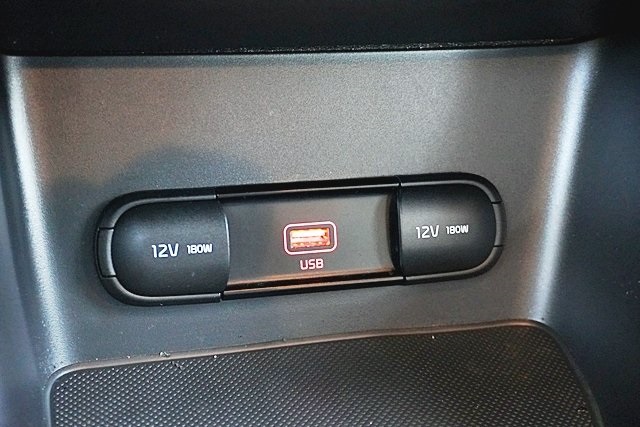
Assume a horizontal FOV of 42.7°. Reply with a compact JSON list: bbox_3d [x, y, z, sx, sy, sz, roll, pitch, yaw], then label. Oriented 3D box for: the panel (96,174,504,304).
[{"bbox_3d":[-0.002,0.008,0.269,0.137,0.037,0.014,-4,2,-11],"label":"panel"}]

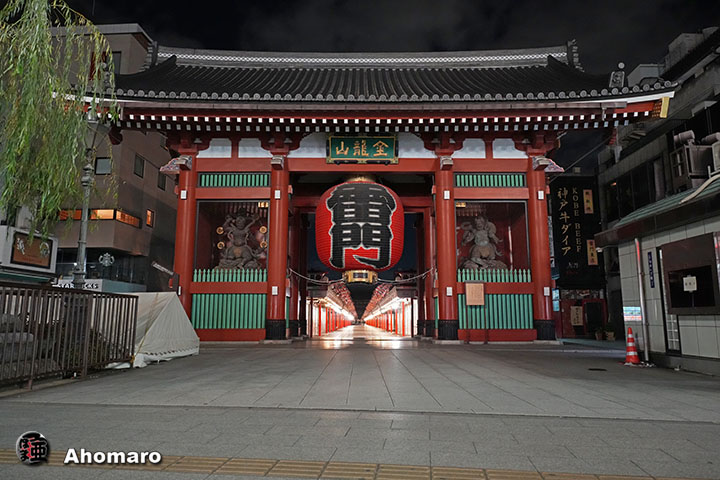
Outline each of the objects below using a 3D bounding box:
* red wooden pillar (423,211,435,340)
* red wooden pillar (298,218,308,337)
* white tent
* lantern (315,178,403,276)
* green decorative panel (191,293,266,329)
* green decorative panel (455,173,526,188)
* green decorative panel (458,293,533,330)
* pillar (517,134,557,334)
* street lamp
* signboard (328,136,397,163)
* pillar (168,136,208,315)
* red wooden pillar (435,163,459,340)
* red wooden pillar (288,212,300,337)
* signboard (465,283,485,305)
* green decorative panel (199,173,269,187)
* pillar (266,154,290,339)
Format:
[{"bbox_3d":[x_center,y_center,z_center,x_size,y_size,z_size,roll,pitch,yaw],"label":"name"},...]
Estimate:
[{"bbox_3d":[2.811,1.199,19.197,0.600,4.999,0.600,0,-9,0],"label":"red wooden pillar"},{"bbox_3d":[-2.750,1.308,23.349,0.610,6.127,0.610,0,-9,0],"label":"red wooden pillar"},{"bbox_3d":[-4.080,1.550,8.918,1.500,1.240,2.450,-2,-9,10],"label":"white tent"},{"bbox_3d":[0.019,-0.433,18.715,3.290,3.787,3.290,0,-9,0],"label":"lantern"},{"bbox_3d":[-4.372,2.373,16.686,2.536,1.183,0.100,0,-9,0],"label":"green decorative panel"},{"bbox_3d":[4.324,-1.977,16.535,2.398,0.562,0.120,0,-9,0],"label":"green decorative panel"},{"bbox_3d":[4.286,2.270,15.788,2.321,1.156,0.120,0,-9,0],"label":"green decorative panel"},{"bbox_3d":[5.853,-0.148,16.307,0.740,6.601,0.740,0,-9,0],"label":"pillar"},{"bbox_3d":[-5.052,-0.130,9.123,0.660,4.623,0.660,0,-9,0],"label":"street lamp"},{"bbox_3d":[0.089,-2.929,16.174,2.280,0.899,0.220,0,3,0],"label":"signboard"},{"bbox_3d":[-5.985,0.184,17.095,0.630,6.327,0.630,0,-9,0],"label":"pillar"},{"bbox_3d":[2.966,0.233,17.087,0.630,6.227,0.630,0,-9,0],"label":"red wooden pillar"},{"bbox_3d":[-2.652,1.238,19.191,0.600,4.919,0.600,0,-9,0],"label":"red wooden pillar"},{"bbox_3d":[3.764,1.770,16.328,0.637,0.797,0.080,0,-9,0],"label":"signboard"},{"bbox_3d":[-4.353,-2.076,17.414,2.508,0.533,0.100,0,-9,0],"label":"green decorative panel"},{"bbox_3d":[-2.798,0.233,17.087,0.630,6.227,0.630,0,-9,0],"label":"pillar"}]

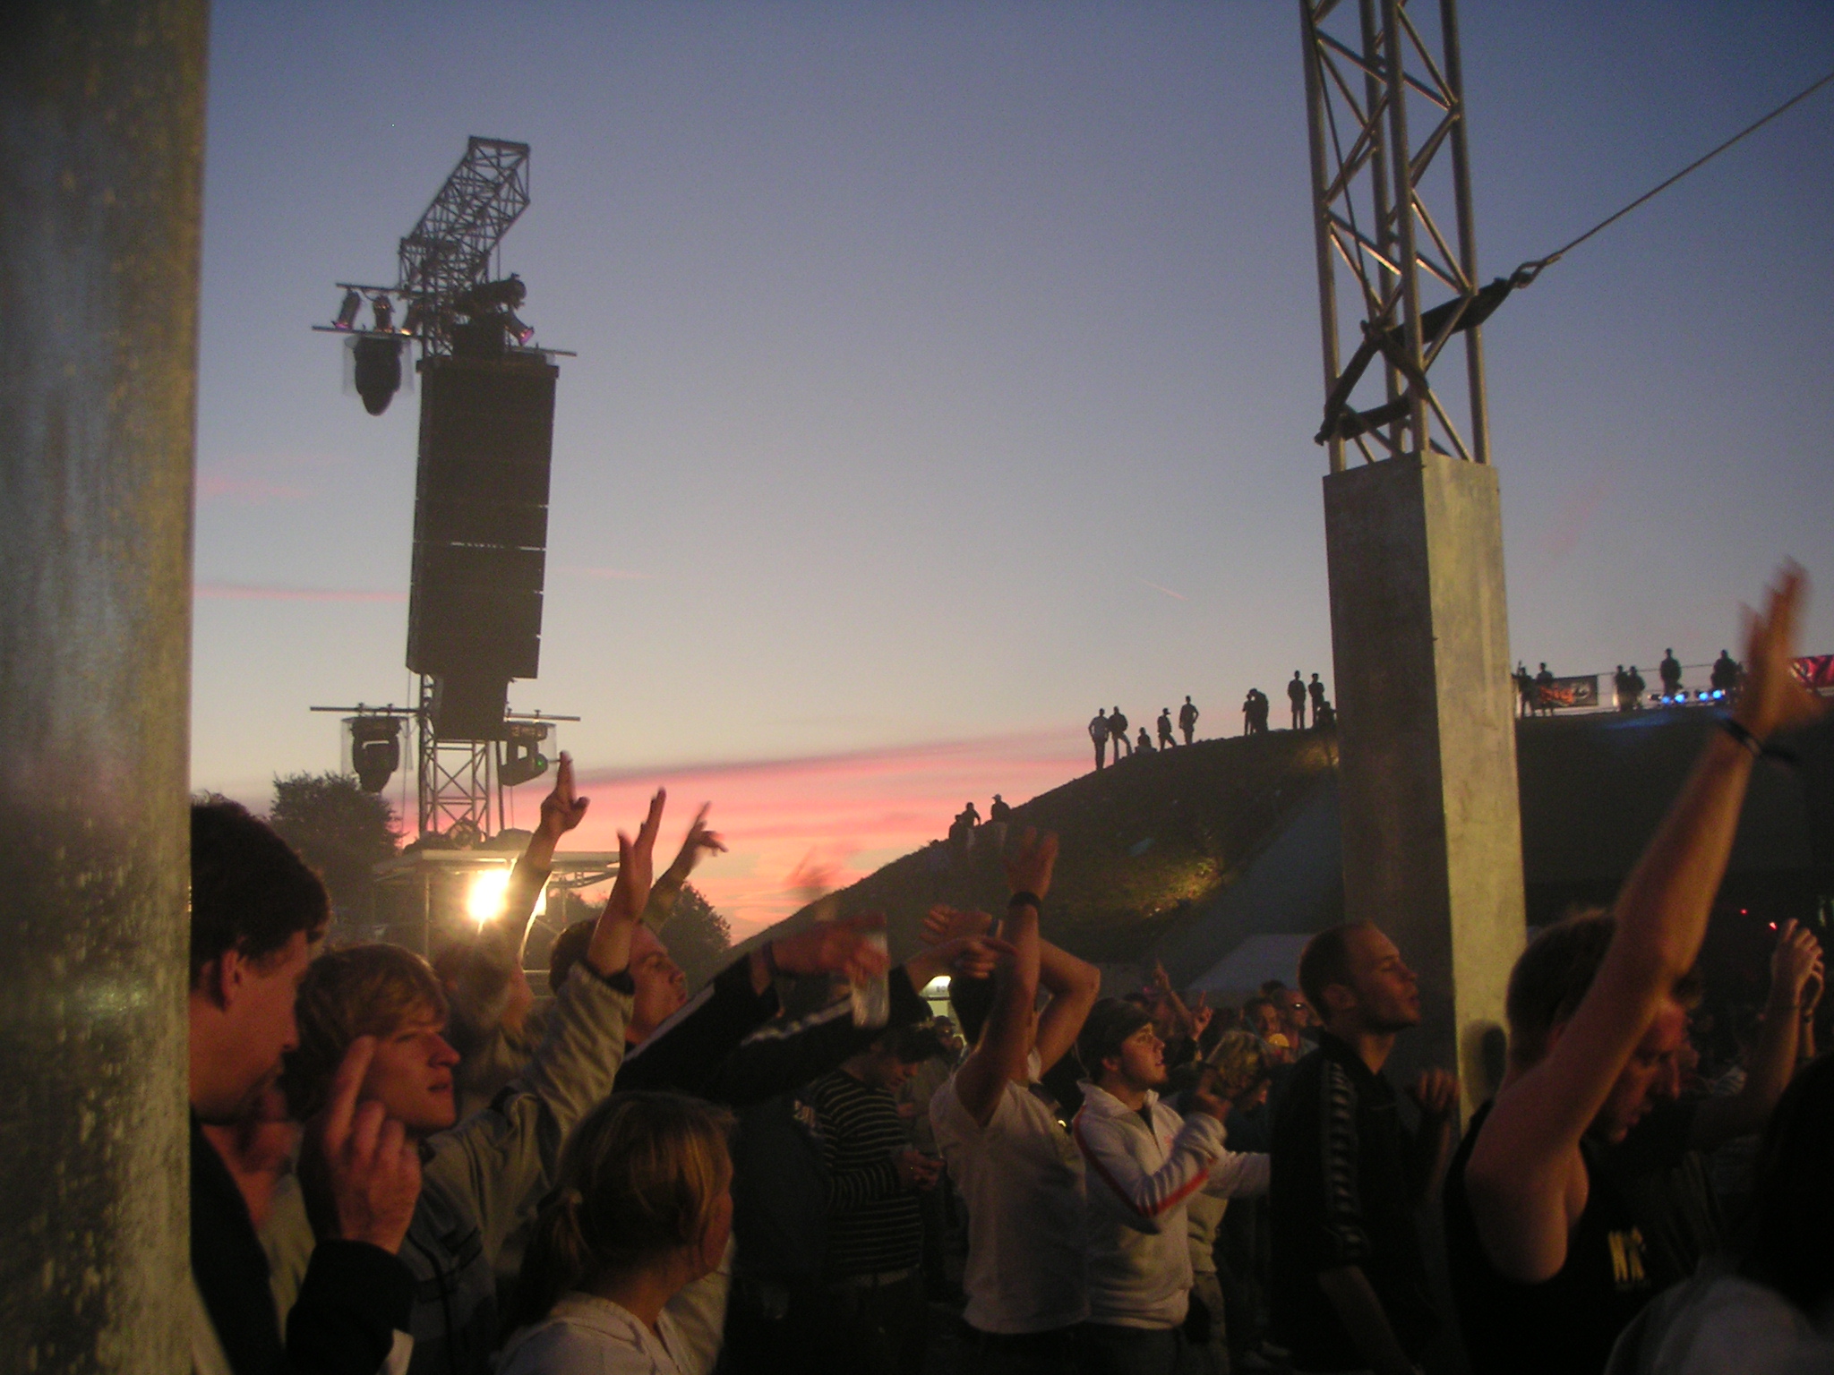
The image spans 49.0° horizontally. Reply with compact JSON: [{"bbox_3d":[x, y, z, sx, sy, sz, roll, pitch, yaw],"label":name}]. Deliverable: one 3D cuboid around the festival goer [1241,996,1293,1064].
[{"bbox_3d":[2.242,2.824,12.882,0.380,1.660,0.520,-9,-11,44],"label":"festival goer"}]

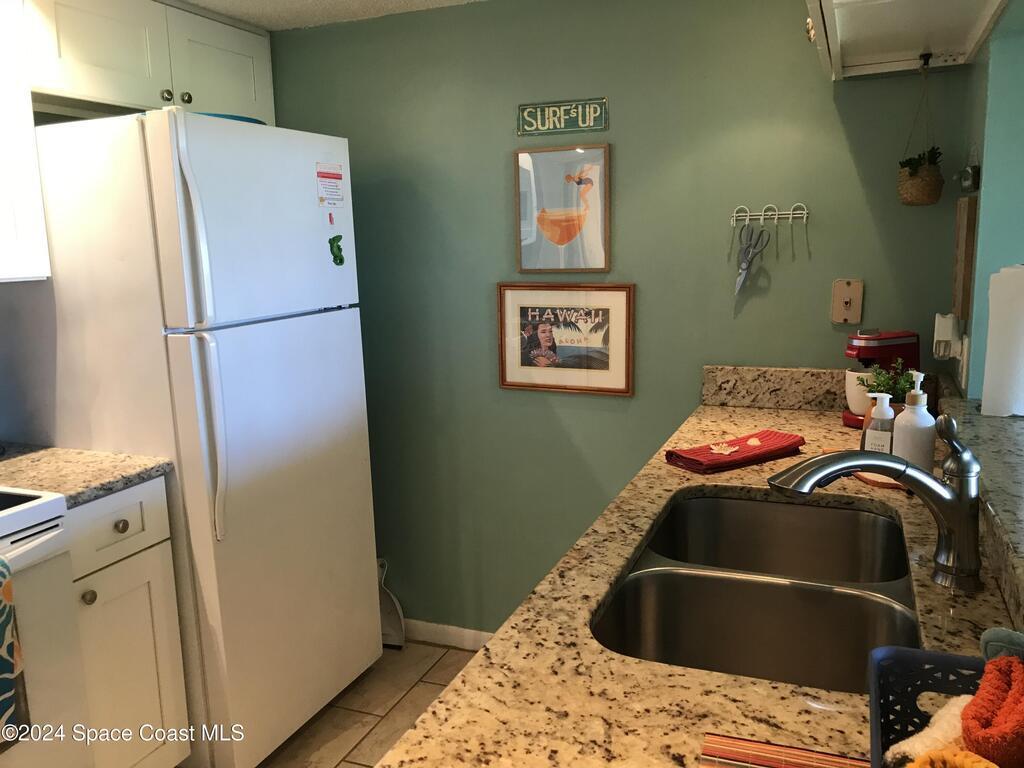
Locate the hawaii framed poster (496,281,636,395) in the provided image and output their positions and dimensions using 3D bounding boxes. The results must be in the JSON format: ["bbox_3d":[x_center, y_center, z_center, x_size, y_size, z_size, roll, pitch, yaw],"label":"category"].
[{"bbox_3d":[0.164,-0.137,2.493,0.429,0.329,0.020,3,11,22],"label":"hawaii framed poster"}]

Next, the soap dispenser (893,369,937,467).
[{"bbox_3d":[0.784,0.073,1.609,0.075,0.205,0.080,-10,13,-39],"label":"soap dispenser"}]

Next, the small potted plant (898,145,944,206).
[{"bbox_3d":[0.992,-0.501,2.006,0.110,0.145,0.110,3,11,22],"label":"small potted plant"}]

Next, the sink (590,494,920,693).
[{"bbox_3d":[0.383,0.382,1.265,0.420,0.205,0.720,3,11,22],"label":"sink"}]

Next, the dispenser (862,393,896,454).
[{"bbox_3d":[0.743,0.090,1.675,0.058,0.150,0.060,-11,14,-42],"label":"dispenser"}]

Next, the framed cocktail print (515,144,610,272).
[{"bbox_3d":[0.151,-0.507,2.428,0.289,0.358,0.020,3,11,22],"label":"framed cocktail print"}]

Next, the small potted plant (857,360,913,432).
[{"bbox_3d":[0.814,0.047,1.792,0.110,0.185,0.110,3,11,22],"label":"small potted plant"}]

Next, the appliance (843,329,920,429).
[{"bbox_3d":[0.913,-0.013,2.032,0.150,0.238,0.110,-5,11,-17],"label":"appliance"}]

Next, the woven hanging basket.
[{"bbox_3d":[0.992,-0.479,2.010,0.105,0.100,0.105,3,11,22],"label":"woven hanging basket"}]

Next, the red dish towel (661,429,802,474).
[{"bbox_3d":[0.493,0.145,1.822,0.338,0.024,0.120,-9,12,-35],"label":"red dish towel"}]

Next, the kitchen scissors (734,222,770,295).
[{"bbox_3d":[0.639,-0.333,2.235,0.077,0.194,0.018,18,16,19],"label":"kitchen scissors"}]

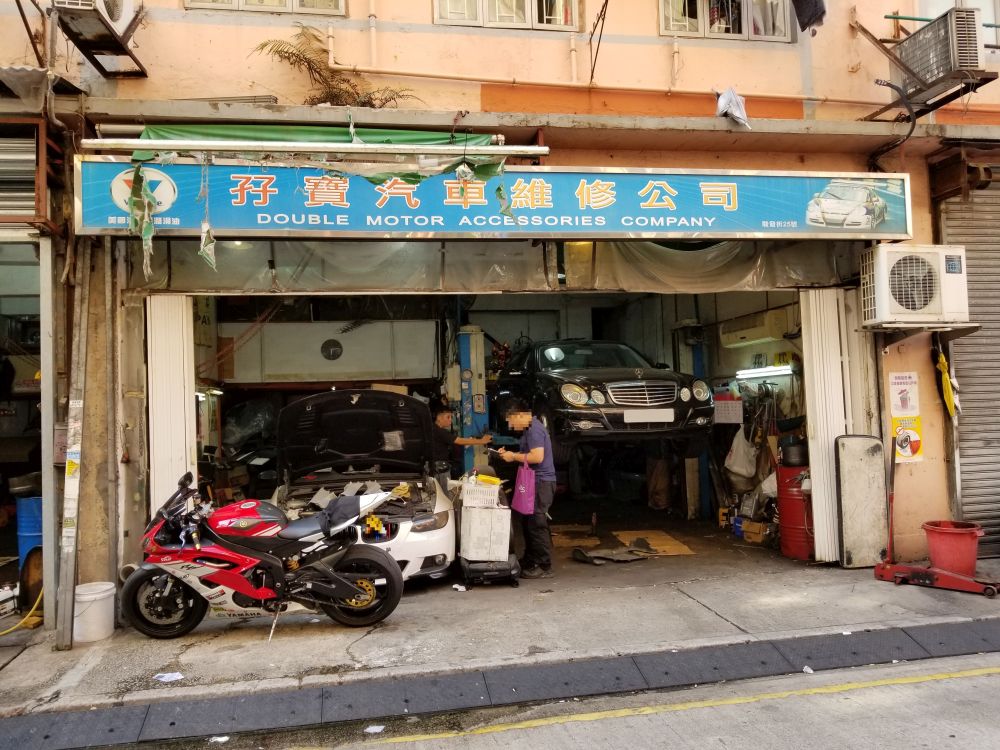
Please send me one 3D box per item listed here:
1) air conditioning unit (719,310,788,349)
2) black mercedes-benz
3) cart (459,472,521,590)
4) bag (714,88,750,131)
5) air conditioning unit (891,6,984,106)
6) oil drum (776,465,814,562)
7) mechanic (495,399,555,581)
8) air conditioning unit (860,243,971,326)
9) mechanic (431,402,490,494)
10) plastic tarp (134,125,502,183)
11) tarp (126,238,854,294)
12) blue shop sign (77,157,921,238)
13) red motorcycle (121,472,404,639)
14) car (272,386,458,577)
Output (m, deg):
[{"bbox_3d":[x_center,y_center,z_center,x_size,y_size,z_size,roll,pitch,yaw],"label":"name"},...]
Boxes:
[{"bbox_3d":[2.949,-0.525,8.826,0.230,0.295,1.070,-2,-3,-10],"label":"air conditioning unit"},{"bbox_3d":[1.049,0.313,9.900,1.880,1.460,4.820,-2,-3,-11],"label":"black mercedes-benz"},{"bbox_3d":[-0.090,1.388,6.800,0.530,0.970,0.420,-2,-3,-6],"label":"cart"},{"bbox_3d":[1.969,-2.265,6.361,0.280,0.350,0.230,-2,-3,-10],"label":"bag"},{"bbox_3d":[3.911,-2.844,6.801,0.280,0.535,0.780,-2,-3,-10],"label":"air conditioning unit"},{"bbox_3d":[3.079,1.360,7.562,0.585,0.880,0.585,-2,-3,-10],"label":"oil drum"},{"bbox_3d":[0.233,1.059,7.170,0.520,1.667,0.480,-1,-3,-26],"label":"mechanic"},{"bbox_3d":[3.784,-0.810,6.904,0.880,0.690,0.310,-2,-3,-10],"label":"air conditioning unit"},{"bbox_3d":[-0.436,1.135,8.300,0.640,1.650,0.500,-2,-3,-6],"label":"mechanic"},{"bbox_3d":[-1.355,-1.727,5.860,2.800,0.460,0.350,-2,-3,-10],"label":"plastic tarp"},{"bbox_3d":[0.193,-0.974,6.700,6.500,0.500,0.180,-2,-3,-10],"label":"tarp"},{"bbox_3d":[0.273,-1.427,6.290,7.021,0.608,0.150,-2,-3,-10],"label":"blue shop sign"},{"bbox_3d":[-1.665,1.296,5.350,2.000,1.170,0.700,-2,-3,-11],"label":"red motorcycle"},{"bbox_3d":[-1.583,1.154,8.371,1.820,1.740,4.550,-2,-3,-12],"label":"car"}]

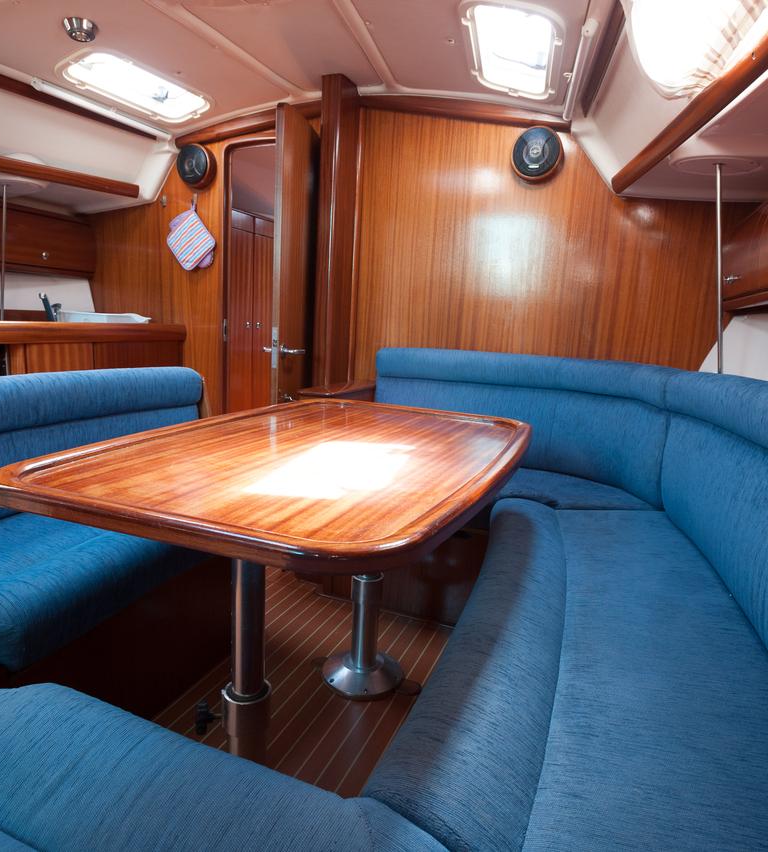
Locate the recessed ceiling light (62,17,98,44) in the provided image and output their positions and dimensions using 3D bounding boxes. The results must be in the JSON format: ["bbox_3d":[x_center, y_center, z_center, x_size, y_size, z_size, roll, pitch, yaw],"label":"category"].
[{"bbox_3d":[-0.942,-1.226,1.879,0.101,0.038,0.101,-1,9,0],"label":"recessed ceiling light"}]

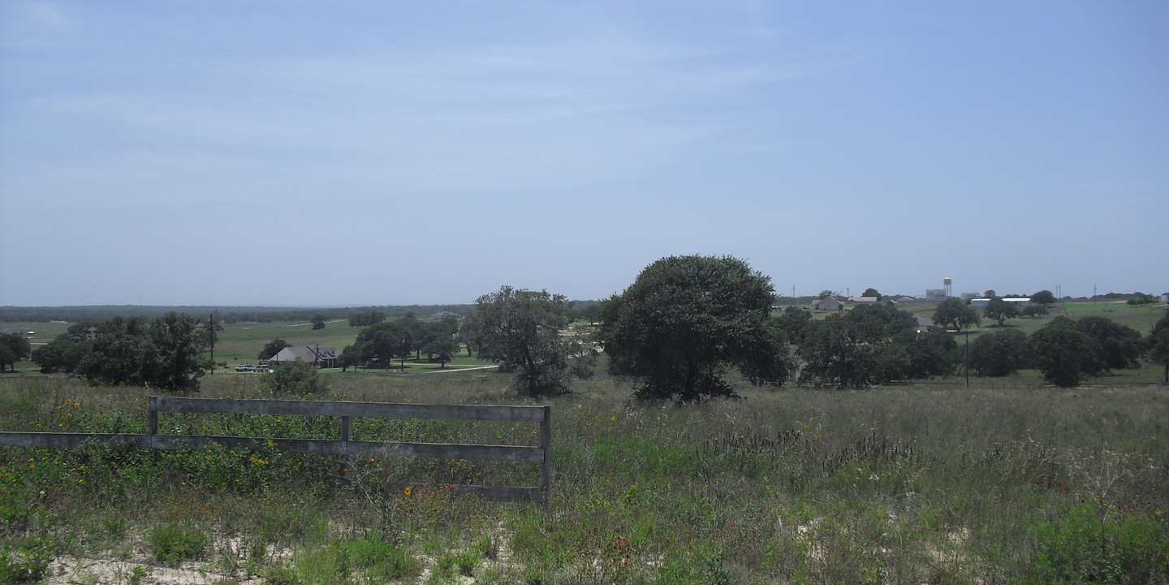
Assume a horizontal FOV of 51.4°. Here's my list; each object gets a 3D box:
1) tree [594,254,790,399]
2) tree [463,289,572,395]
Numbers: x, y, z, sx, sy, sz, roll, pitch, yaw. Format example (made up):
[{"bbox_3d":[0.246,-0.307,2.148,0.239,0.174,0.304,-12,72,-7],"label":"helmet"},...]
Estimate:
[{"bbox_3d":[4.790,1.620,54.000,8.480,6.530,8.050,0,0,0],"label":"tree"},{"bbox_3d":[-3.180,2.350,58.000,5.180,5.360,4.930,0,0,0],"label":"tree"}]

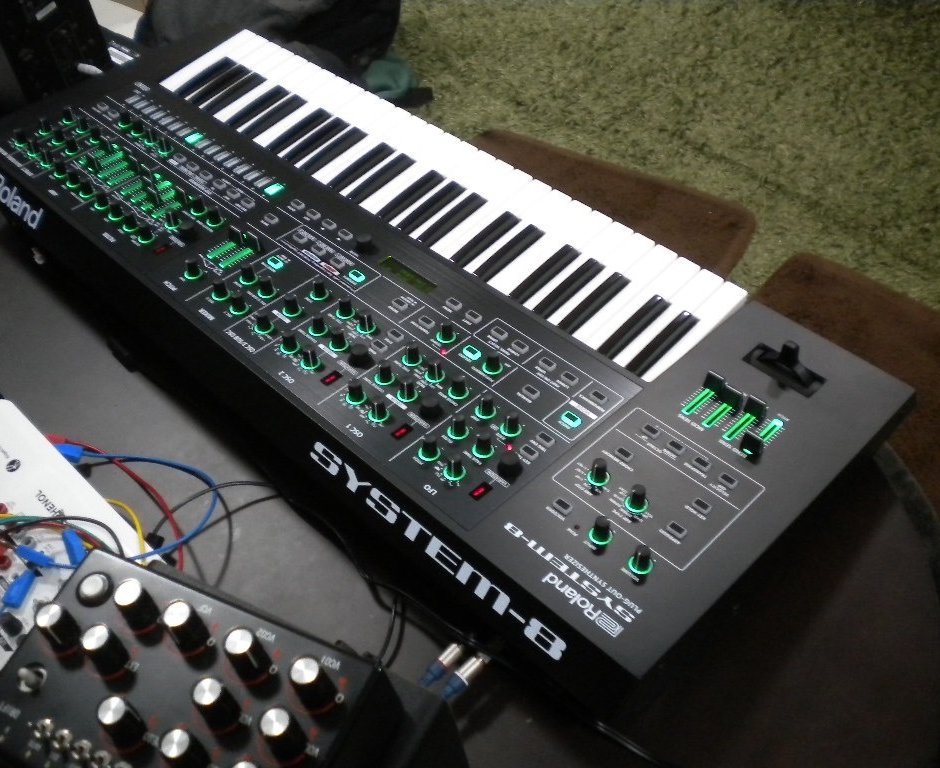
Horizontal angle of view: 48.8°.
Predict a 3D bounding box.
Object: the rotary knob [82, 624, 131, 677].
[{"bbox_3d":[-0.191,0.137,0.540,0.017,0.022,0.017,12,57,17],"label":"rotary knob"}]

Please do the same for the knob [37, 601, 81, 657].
[{"bbox_3d":[-0.228,0.136,0.575,0.019,0.025,0.019,-5,50,6],"label":"knob"}]

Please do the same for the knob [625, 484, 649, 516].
[{"bbox_3d":[0.113,0.076,0.693,0.015,0.015,0.015,-1,45,1],"label":"knob"}]

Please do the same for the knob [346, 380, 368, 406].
[{"bbox_3d":[-0.085,0.006,0.771,0.015,0.015,0.015,-1,45,1],"label":"knob"}]

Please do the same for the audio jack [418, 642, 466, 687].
[{"bbox_3d":[-0.019,0.183,0.673,0.040,0.013,0.013,-40,56,-24],"label":"audio jack"}]

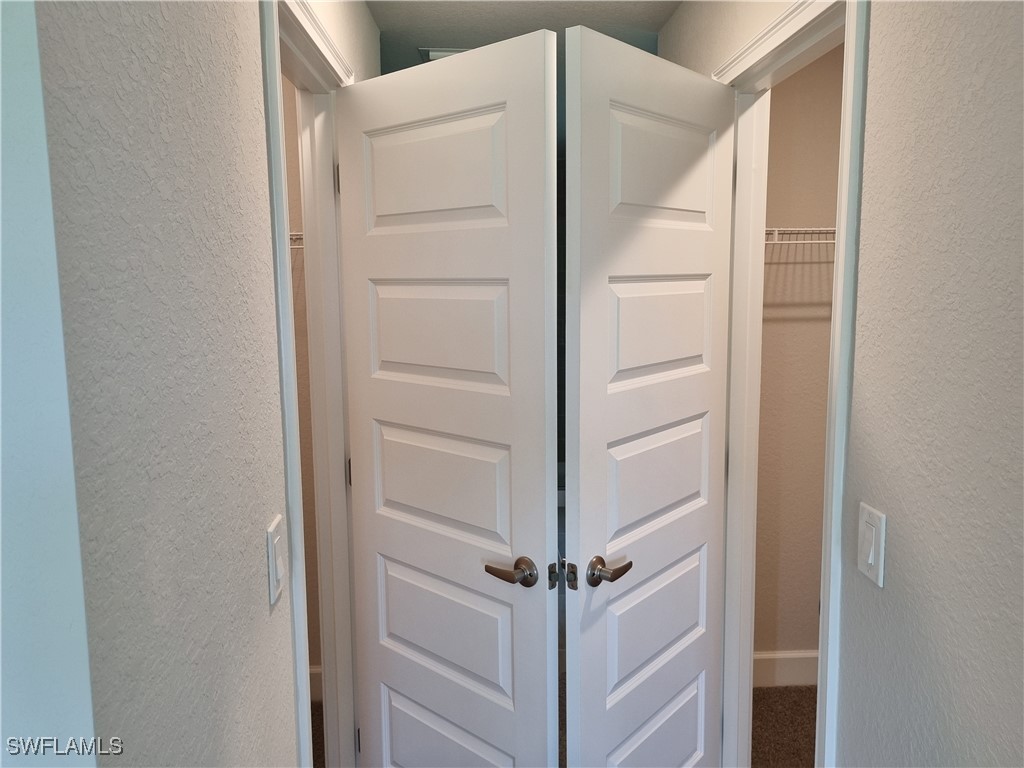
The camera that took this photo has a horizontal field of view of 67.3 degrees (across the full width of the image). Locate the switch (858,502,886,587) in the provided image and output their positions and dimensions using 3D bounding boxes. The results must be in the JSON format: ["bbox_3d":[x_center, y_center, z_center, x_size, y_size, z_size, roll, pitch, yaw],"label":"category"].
[{"bbox_3d":[0.619,0.276,1.325,0.010,0.122,0.077,-1,8,-3],"label":"switch"}]

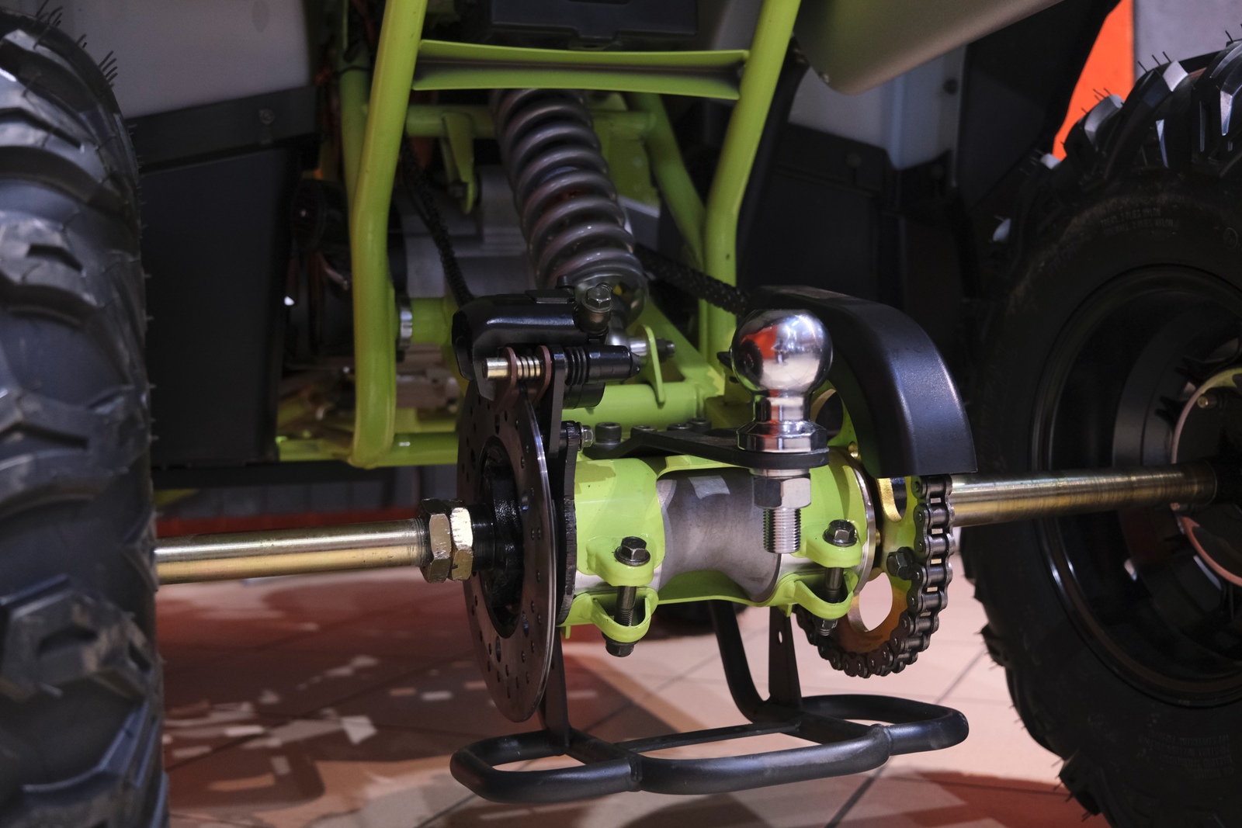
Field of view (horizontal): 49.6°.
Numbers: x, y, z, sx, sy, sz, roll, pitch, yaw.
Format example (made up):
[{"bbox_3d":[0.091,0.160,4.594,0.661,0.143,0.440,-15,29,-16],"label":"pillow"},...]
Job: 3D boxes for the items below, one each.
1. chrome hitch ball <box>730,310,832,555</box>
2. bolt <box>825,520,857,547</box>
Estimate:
[{"bbox_3d":[0.080,0.009,0.673,0.051,0.121,0.051,-1,2,0],"label":"chrome hitch ball"},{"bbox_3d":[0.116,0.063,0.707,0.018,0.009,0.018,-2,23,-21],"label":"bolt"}]

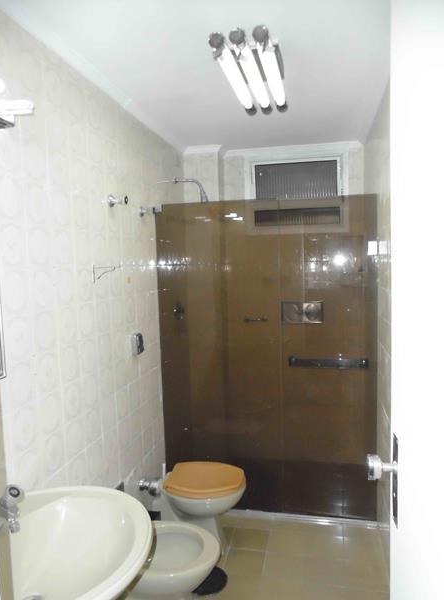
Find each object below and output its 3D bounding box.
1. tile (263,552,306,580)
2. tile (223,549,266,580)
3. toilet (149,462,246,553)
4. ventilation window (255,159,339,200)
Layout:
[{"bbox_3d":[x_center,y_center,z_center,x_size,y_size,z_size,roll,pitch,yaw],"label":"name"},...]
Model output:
[{"bbox_3d":[0.329,1.381,2.337,0.203,0.010,0.195,-1,5,12],"label":"tile"},{"bbox_3d":[0.126,1.383,2.381,0.203,0.010,0.195,-1,5,12],"label":"tile"},{"bbox_3d":[-0.102,1.174,2.516,0.500,0.400,0.370,-1,5,12],"label":"toilet"},{"bbox_3d":[0.559,-0.877,3.353,0.630,0.310,0.060,-1,5,12],"label":"ventilation window"}]

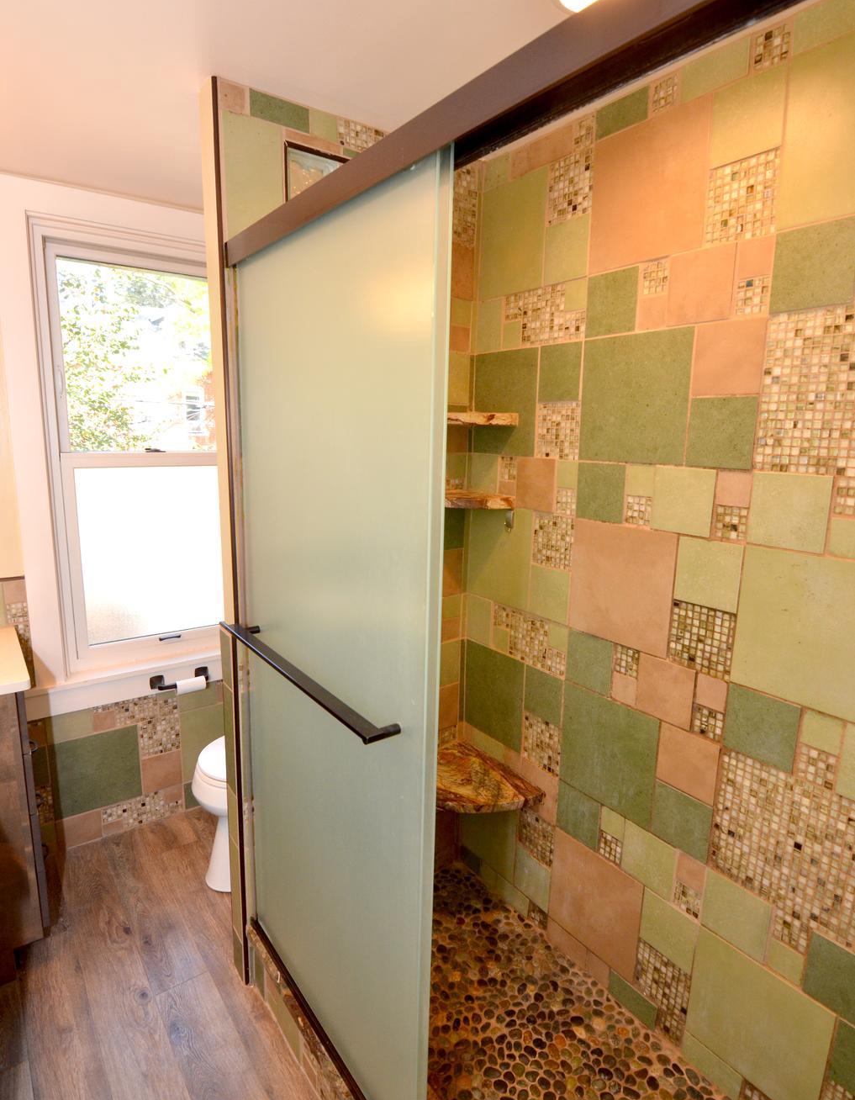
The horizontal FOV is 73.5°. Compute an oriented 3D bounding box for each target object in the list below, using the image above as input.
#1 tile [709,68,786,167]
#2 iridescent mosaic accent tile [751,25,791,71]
[{"bbox_3d":[0.637,-0.852,1.136,0.010,0.145,0.146,-6,13,-35],"label":"tile"},{"bbox_3d":[0.665,-0.966,1.103,0.008,0.064,0.070,-6,12,-35],"label":"iridescent mosaic accent tile"}]

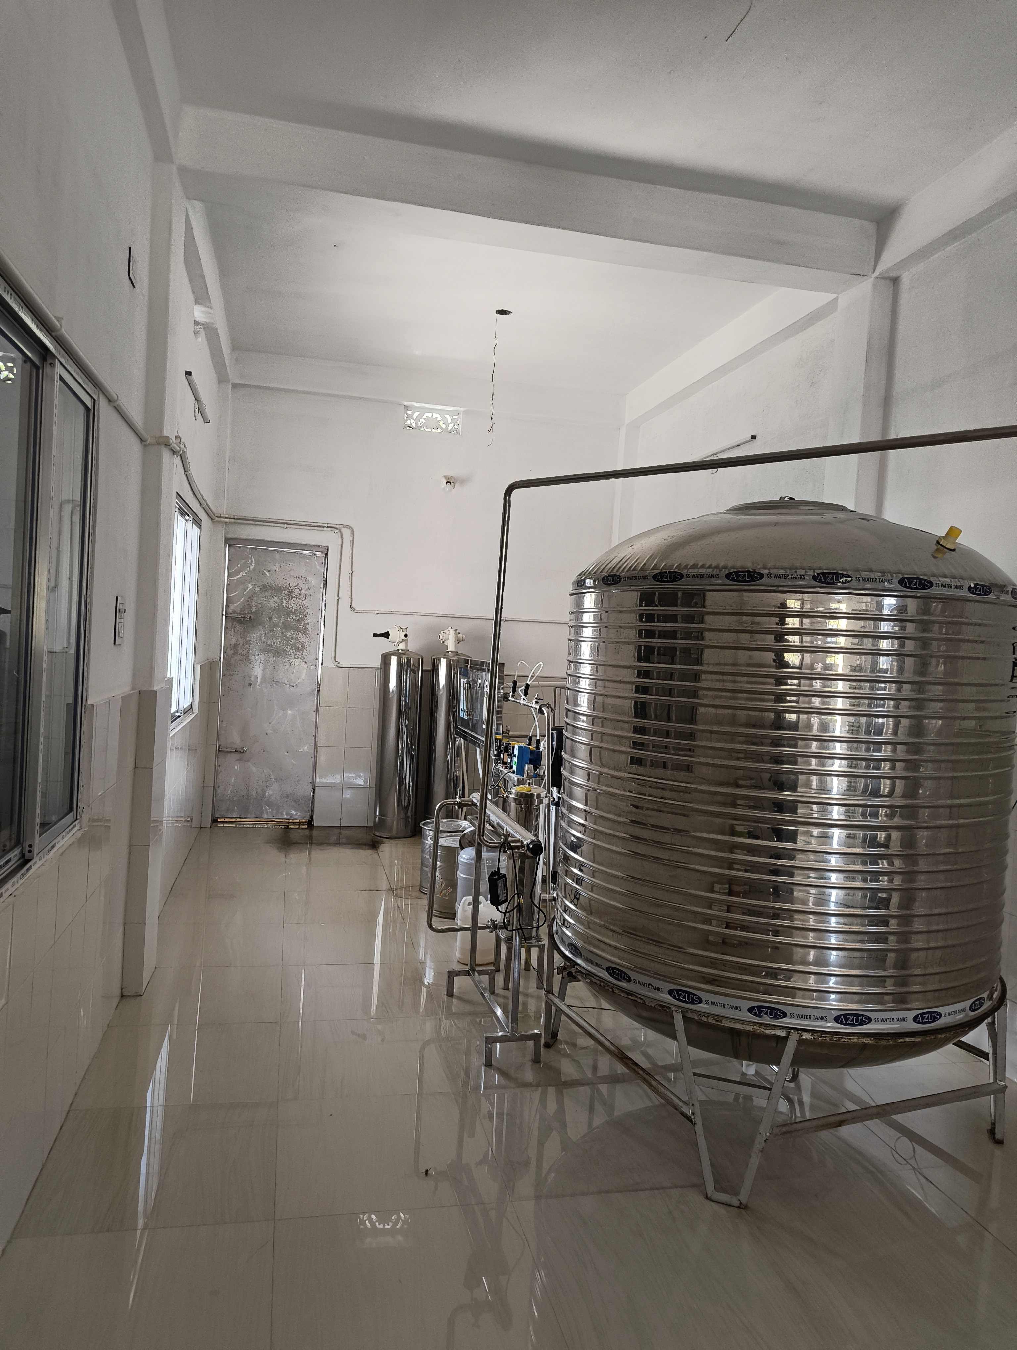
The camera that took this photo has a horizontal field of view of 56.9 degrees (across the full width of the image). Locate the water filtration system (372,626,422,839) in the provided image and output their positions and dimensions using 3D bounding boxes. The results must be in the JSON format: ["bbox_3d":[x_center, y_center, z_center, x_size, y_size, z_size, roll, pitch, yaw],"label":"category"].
[{"bbox_3d":[-0.820,0.417,6.876,0.335,1.520,0.310,3,2,-13],"label":"water filtration system"}]

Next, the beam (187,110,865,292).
[{"bbox_3d":[0.171,-1.990,4.030,2.985,0.245,0.280,3,2,-13],"label":"beam"}]

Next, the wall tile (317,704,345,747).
[{"bbox_3d":[-1.310,0.390,6.995,0.200,0.300,0.010,3,2,-13],"label":"wall tile"}]

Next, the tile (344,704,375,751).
[{"bbox_3d":[-1.115,0.399,7.040,0.203,0.300,0.010,3,2,-13],"label":"tile"}]

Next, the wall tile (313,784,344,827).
[{"bbox_3d":[-1.355,0.991,7.051,0.200,0.300,0.010,3,2,-13],"label":"wall tile"}]

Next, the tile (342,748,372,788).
[{"bbox_3d":[-1.141,0.697,7.085,0.200,0.300,0.010,3,2,-13],"label":"tile"}]

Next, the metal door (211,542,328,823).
[{"bbox_3d":[-1.761,0.071,6.976,0.715,2.025,0.060,3,2,-13],"label":"metal door"}]

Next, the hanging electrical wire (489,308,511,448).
[{"bbox_3d":[-0.056,-1.739,5.532,0.090,0.780,0.070,3,2,-13],"label":"hanging electrical wire"}]

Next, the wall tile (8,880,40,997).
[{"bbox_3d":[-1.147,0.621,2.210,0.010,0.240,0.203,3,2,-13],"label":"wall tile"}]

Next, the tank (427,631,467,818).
[{"bbox_3d":[-0.449,0.514,6.976,0.310,1.360,0.310,3,2,-13],"label":"tank"}]

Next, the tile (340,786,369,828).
[{"bbox_3d":[-1.151,0.995,7.064,0.203,0.300,0.010,3,2,-13],"label":"tile"}]

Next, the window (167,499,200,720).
[{"bbox_3d":[-1.871,-0.341,5.348,0.080,1.200,1.280,3,2,-13],"label":"window"}]

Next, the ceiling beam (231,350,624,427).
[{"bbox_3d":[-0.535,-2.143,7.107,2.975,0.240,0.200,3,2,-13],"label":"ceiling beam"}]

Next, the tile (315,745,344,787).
[{"bbox_3d":[-1.337,0.688,7.039,0.200,0.300,0.010,3,2,-13],"label":"tile"}]

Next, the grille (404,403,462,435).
[{"bbox_3d":[-0.571,-1.923,7.068,0.430,0.185,0.050,3,2,-13],"label":"grille"}]

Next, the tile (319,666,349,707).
[{"bbox_3d":[-1.292,0.090,6.982,0.200,0.300,0.010,3,2,-13],"label":"tile"}]

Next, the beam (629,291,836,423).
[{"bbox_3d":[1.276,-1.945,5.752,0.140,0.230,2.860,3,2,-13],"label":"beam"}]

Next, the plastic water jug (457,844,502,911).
[{"bbox_3d":[-0.130,1.063,4.777,0.270,0.430,0.270,3,2,-13],"label":"plastic water jug"}]

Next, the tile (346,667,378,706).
[{"bbox_3d":[-1.106,0.098,7.060,0.200,0.300,0.010,3,2,-13],"label":"tile"}]

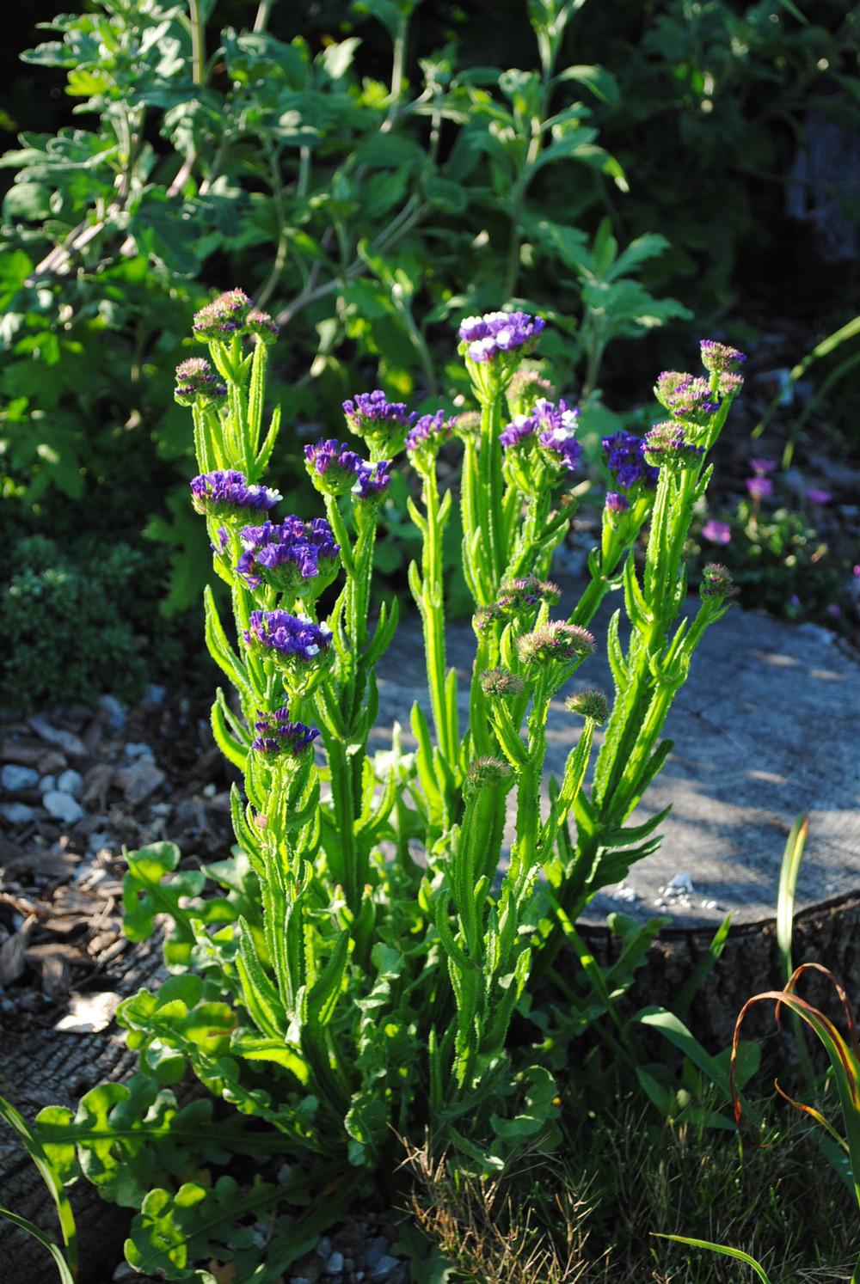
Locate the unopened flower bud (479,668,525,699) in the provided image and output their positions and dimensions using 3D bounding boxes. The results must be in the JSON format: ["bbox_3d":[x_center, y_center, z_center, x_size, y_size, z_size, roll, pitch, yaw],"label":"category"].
[{"bbox_3d":[0.034,0.019,1.220,0.022,0.013,0.019,0,25,0],"label":"unopened flower bud"}]

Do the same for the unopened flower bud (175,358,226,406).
[{"bbox_3d":[-0.113,-0.128,1.260,0.026,0.022,0.024,0,25,0],"label":"unopened flower bud"}]

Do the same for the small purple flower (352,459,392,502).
[{"bbox_3d":[-0.025,-0.071,1.125,0.018,0.013,0.016,0,28,0],"label":"small purple flower"}]

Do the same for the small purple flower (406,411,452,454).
[{"bbox_3d":[-0.001,-0.092,1.140,0.021,0.014,0.018,0,28,0],"label":"small purple flower"}]

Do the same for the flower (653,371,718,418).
[{"bbox_3d":[0.123,-0.119,1.240,0.030,0.019,0.027,0,29,0],"label":"flower"}]

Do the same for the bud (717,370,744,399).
[{"bbox_3d":[0.145,-0.125,1.245,0.013,0.011,0.013,0,29,0],"label":"bud"}]

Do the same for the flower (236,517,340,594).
[{"bbox_3d":[-0.068,-0.042,1.240,0.050,0.032,0.042,0,29,0],"label":"flower"}]

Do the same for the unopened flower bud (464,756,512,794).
[{"bbox_3d":[0.027,0.061,1.190,0.021,0.011,0.017,0,28,0],"label":"unopened flower bud"}]

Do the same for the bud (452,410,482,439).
[{"bbox_3d":[0.016,-0.098,1.150,0.013,0.009,0.013,0,28,0],"label":"bud"}]

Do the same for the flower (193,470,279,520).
[{"bbox_3d":[-0.084,-0.064,1.115,0.038,0.014,0.025,0,28,0],"label":"flower"}]

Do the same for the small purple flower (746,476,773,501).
[{"bbox_3d":[0.267,-0.124,2.080,0.022,0.016,0.021,0,29,0],"label":"small purple flower"}]

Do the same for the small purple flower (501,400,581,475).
[{"bbox_3d":[0.056,-0.103,1.290,0.040,0.034,0.034,0,25,0],"label":"small purple flower"}]

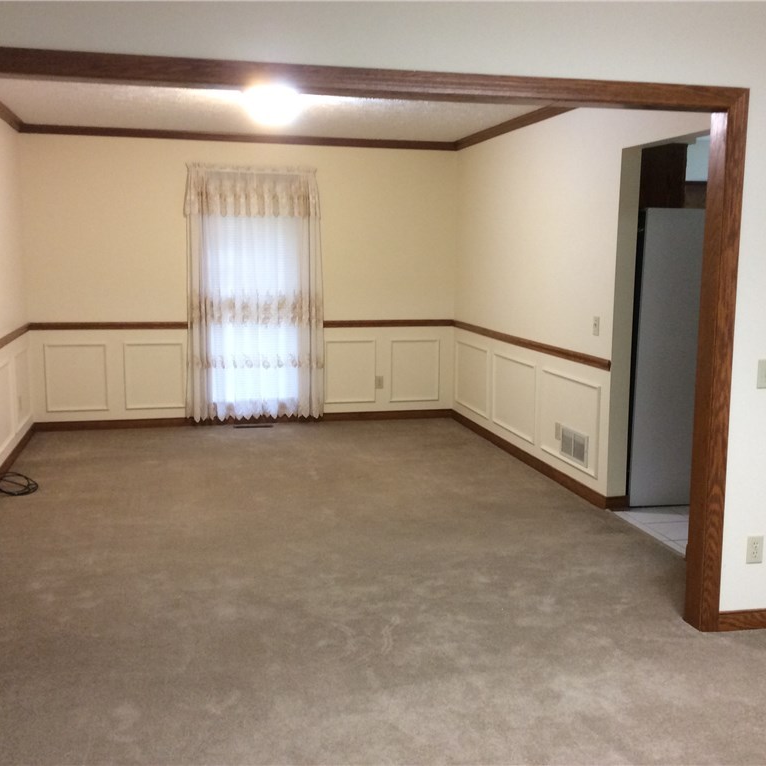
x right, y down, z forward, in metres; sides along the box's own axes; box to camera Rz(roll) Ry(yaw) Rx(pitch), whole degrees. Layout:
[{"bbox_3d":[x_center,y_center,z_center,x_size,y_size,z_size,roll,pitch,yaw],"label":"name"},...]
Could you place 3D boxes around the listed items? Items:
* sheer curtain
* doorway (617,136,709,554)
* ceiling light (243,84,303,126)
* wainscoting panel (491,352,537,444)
[{"bbox_3d":[-1.068,-0.734,7.885,1.150,2.130,0.120,-1,8,-13],"label":"sheer curtain"},{"bbox_3d":[1.483,-0.220,5.016,0.130,2.073,0.890,-1,8,-13],"label":"doorway"},{"bbox_3d":[-0.663,-1.688,5.742,0.340,0.140,0.340,-1,8,-13],"label":"ceiling light"},{"bbox_3d":[0.956,0.103,7.024,0.020,0.557,0.875,-1,8,-13],"label":"wainscoting panel"}]

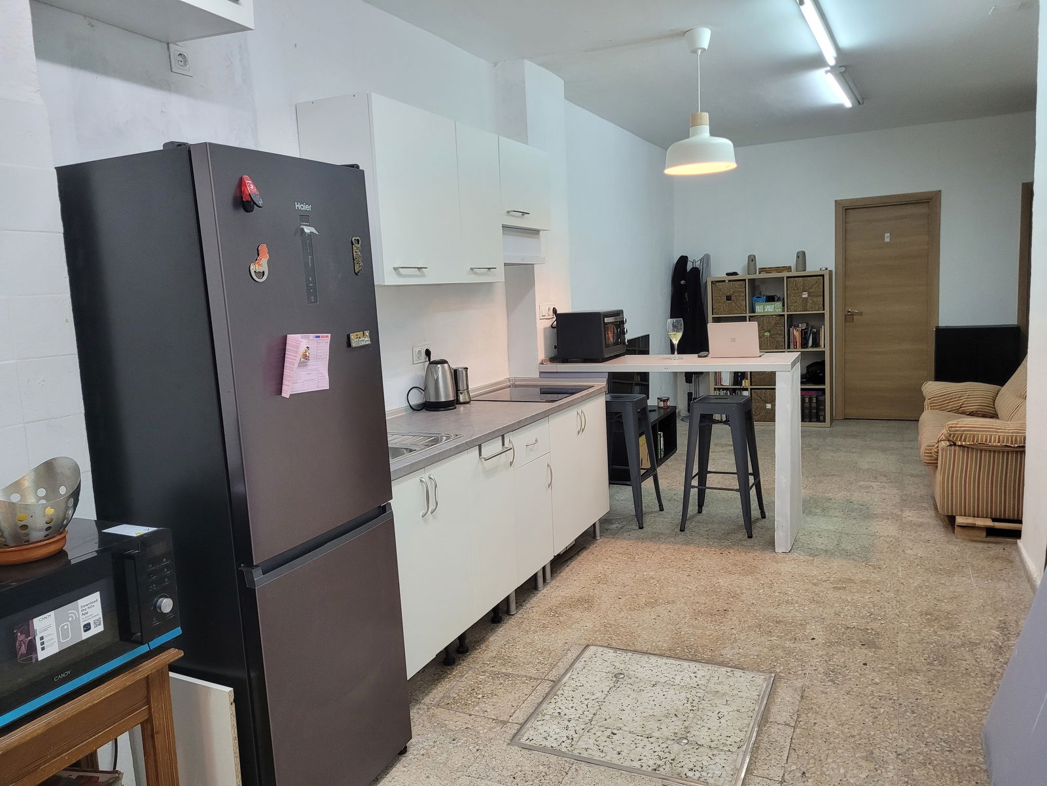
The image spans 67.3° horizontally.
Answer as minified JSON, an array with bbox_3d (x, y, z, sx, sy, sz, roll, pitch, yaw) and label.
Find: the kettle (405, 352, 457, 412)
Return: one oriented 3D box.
[{"bbox_3d":[-0.409,-0.044,3.943,0.160,0.248,0.205,-3,8,4],"label":"kettle"}]

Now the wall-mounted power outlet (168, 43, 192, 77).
[{"bbox_3d":[-1.115,-1.074,2.548,0.015,0.084,0.084,1,9,26],"label":"wall-mounted power outlet"}]

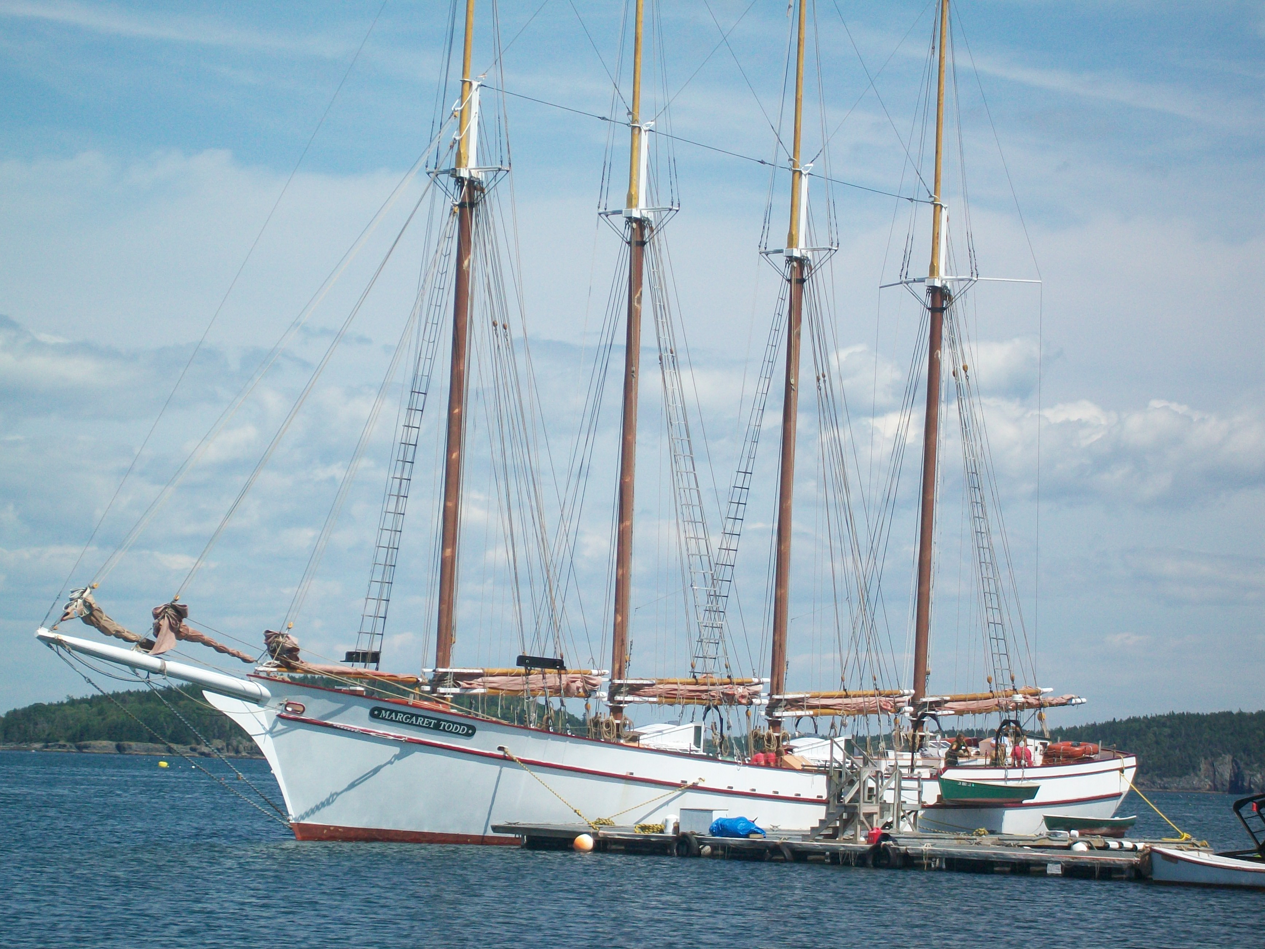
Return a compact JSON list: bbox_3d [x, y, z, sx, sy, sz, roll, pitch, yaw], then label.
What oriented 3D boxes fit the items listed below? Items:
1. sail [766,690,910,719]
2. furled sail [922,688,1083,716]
[{"bbox_3d":[5.816,6.363,109.129,0.600,0.900,7.400,-1,-5,36],"label":"sail"},{"bbox_3d":[10.943,6.714,116.157,0.650,1.000,9.400,-1,-5,36],"label":"furled sail"}]

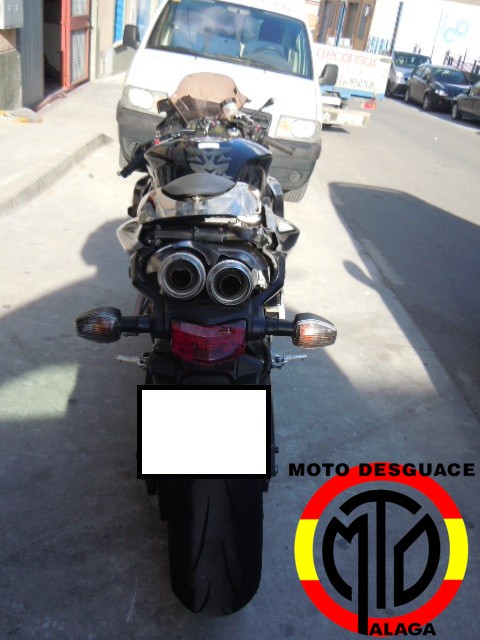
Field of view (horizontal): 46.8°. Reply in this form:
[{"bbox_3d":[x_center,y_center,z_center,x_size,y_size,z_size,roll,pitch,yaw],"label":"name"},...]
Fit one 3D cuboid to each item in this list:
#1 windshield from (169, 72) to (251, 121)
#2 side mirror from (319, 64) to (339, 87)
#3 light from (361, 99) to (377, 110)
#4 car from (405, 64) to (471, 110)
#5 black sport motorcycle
[{"bbox_3d":[-0.125,-0.863,2.160,0.305,0.210,0.330,-1,26,-3],"label":"windshield"},{"bbox_3d":[0.783,-2.153,4.880,0.160,0.185,0.115,7,26,-2],"label":"side mirror"},{"bbox_3d":[2.247,-3.765,9.700,0.250,0.170,0.100,5,26,-7],"label":"light"},{"bbox_3d":[7.554,-8.622,20.678,1.760,1.450,4.200,6,26,-4],"label":"car"},{"bbox_3d":[-0.085,-0.194,1.847,0.660,1.120,2.040,-1,25,-3],"label":"black sport motorcycle"}]

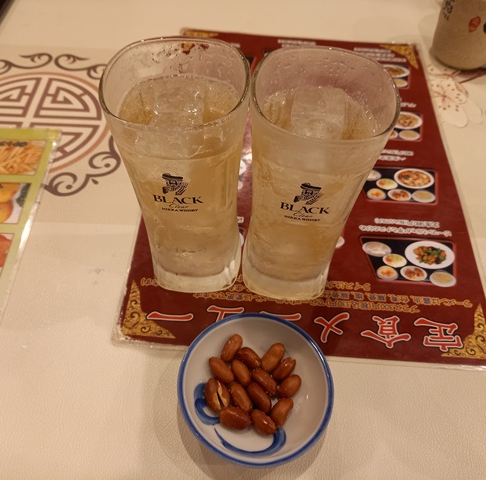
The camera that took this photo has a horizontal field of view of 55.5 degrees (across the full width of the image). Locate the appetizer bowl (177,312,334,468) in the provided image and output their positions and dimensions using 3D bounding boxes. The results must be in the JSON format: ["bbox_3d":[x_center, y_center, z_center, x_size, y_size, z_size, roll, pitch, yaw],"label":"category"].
[{"bbox_3d":[0.007,0.089,0.271,0.086,0.033,0.086,1,56,-2],"label":"appetizer bowl"}]

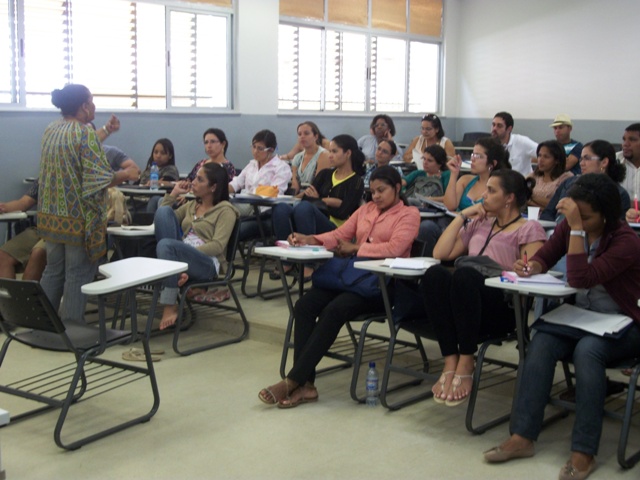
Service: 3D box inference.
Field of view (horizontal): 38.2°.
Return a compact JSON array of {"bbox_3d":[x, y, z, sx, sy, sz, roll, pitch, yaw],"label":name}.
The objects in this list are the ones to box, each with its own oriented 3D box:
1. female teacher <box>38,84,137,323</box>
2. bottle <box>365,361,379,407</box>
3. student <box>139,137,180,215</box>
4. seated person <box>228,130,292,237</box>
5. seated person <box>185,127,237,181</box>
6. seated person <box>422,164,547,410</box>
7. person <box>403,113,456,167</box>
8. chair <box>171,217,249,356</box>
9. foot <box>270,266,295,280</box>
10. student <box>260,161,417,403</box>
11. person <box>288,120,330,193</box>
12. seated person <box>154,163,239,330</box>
[{"bbox_3d":[-1.598,-0.220,6.304,0.580,1.630,0.560,-6,10,-39],"label":"female teacher"},{"bbox_3d":[0.265,0.725,4.675,0.064,0.226,0.064,1,8,0],"label":"bottle"},{"bbox_3d":[-1.389,-0.287,7.800,0.480,1.120,0.740,6,9,32],"label":"student"},{"bbox_3d":[-0.495,-0.227,7.078,0.540,1.220,0.780,7,10,38],"label":"seated person"},{"bbox_3d":[-1.040,-0.294,7.618,0.550,1.220,0.820,8,10,42],"label":"seated person"},{"bbox_3d":[0.820,0.225,4.627,0.540,1.145,0.700,6,9,34],"label":"seated person"},{"bbox_3d":[1.005,-0.646,9.003,0.550,1.170,0.780,7,10,38],"label":"person"},{"bbox_3d":[-0.881,0.242,5.829,0.600,0.820,0.700,7,10,38],"label":"chair"},{"bbox_3d":[-0.273,0.238,6.561,0.220,0.105,0.100,-6,10,-39],"label":"foot"},{"bbox_3d":[0.032,0.198,4.997,0.930,1.180,0.630,-7,11,-43],"label":"student"},{"bbox_3d":[-0.164,-0.464,8.258,0.500,1.180,0.780,6,9,35],"label":"person"},{"bbox_3d":[-0.831,0.052,5.880,0.680,1.080,0.520,-6,10,-40],"label":"seated person"}]

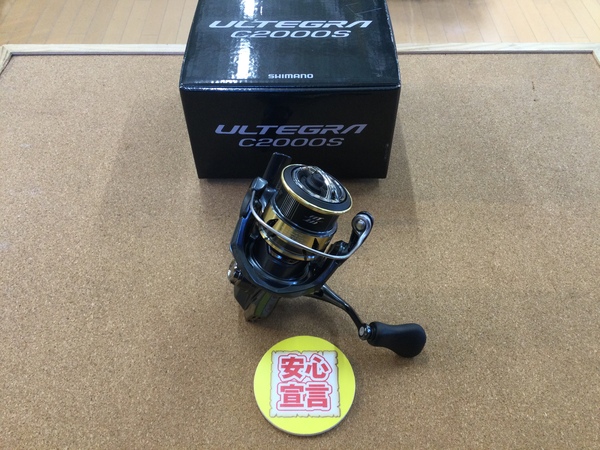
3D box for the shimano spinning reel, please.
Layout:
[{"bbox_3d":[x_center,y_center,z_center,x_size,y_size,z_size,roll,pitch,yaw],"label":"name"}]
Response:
[{"bbox_3d":[0.015,0.015,0.325,0.113,0.104,0.124,13,35,-24],"label":"shimano spinning reel"}]

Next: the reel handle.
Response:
[{"bbox_3d":[0.055,0.065,0.309,0.037,0.015,0.021,13,47,-24],"label":"reel handle"}]

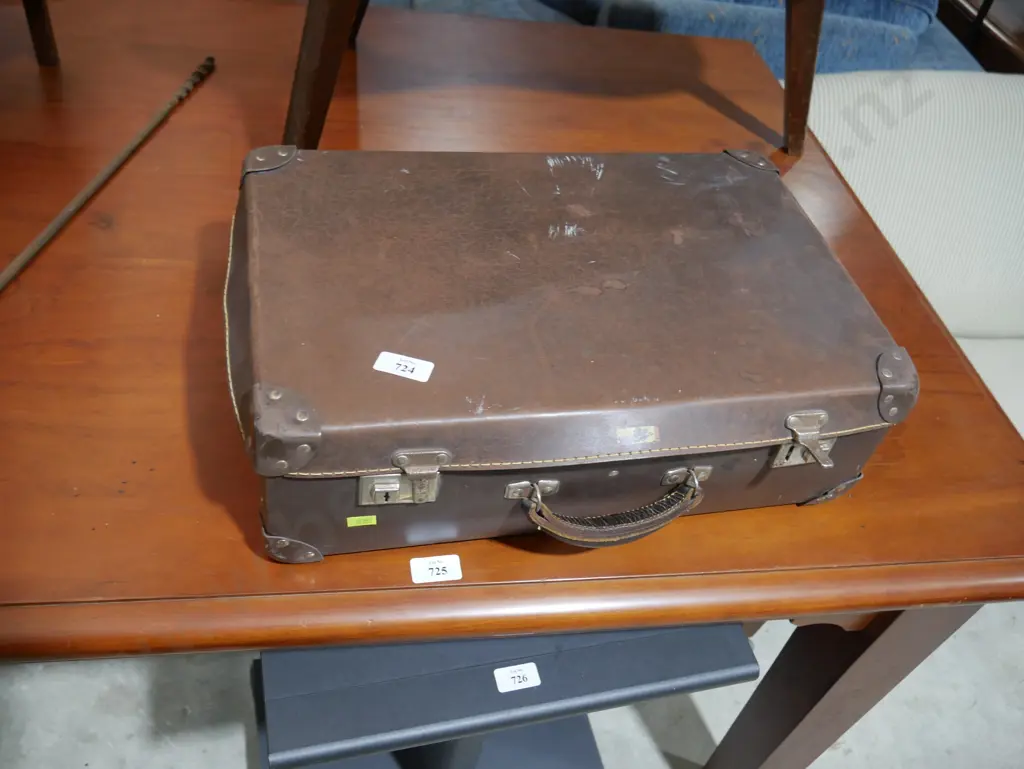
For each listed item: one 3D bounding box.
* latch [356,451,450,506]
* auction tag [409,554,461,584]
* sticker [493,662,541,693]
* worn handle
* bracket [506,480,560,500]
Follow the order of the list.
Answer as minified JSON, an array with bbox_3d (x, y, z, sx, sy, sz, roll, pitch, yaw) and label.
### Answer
[{"bbox_3d":[-0.076,0.068,0.576,0.060,0.064,0.013,-4,48,-14],"label":"latch"},{"bbox_3d":[-0.058,0.142,0.639,0.038,0.001,0.021,-2,48,-13],"label":"auction tag"},{"bbox_3d":[0.005,0.255,0.721,0.038,0.001,0.021,-4,49,-15],"label":"sticker"},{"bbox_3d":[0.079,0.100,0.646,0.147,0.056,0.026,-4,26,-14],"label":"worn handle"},{"bbox_3d":[0.014,0.080,0.622,0.043,0.020,0.006,-4,48,-14],"label":"bracket"}]

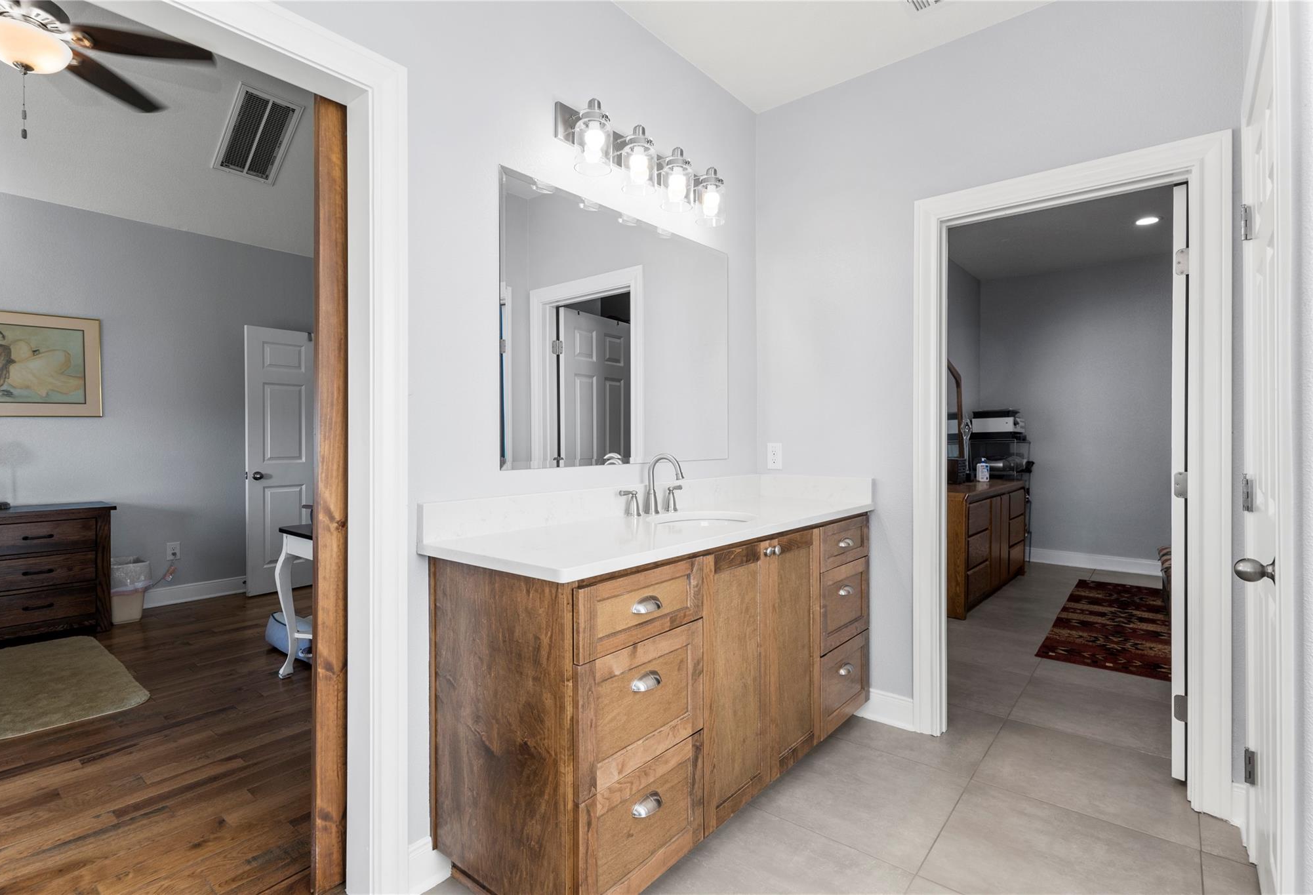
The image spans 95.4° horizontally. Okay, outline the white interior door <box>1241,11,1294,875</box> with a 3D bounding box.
[{"bbox_3d":[1.490,0.154,1.443,0.050,2.040,0.637,1,1,43],"label":"white interior door"}]

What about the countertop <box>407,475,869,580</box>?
[{"bbox_3d":[0.156,0.217,2.112,0.577,0.135,1.731,1,1,41],"label":"countertop"}]

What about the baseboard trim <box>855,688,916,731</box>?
[{"bbox_3d":[0.964,1.089,2.531,0.259,0.129,0.018,1,1,40],"label":"baseboard trim"}]

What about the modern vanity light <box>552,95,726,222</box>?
[{"bbox_3d":[-0.013,-1.025,2.206,0.174,0.239,0.816,1,1,41],"label":"modern vanity light"}]

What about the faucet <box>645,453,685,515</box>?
[{"bbox_3d":[0.031,0.137,2.209,0.174,0.231,0.060,1,1,41],"label":"faucet"}]

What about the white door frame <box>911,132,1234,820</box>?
[{"bbox_3d":[1.457,0.091,2.173,0.940,2.134,0.139,1,1,40],"label":"white door frame"}]

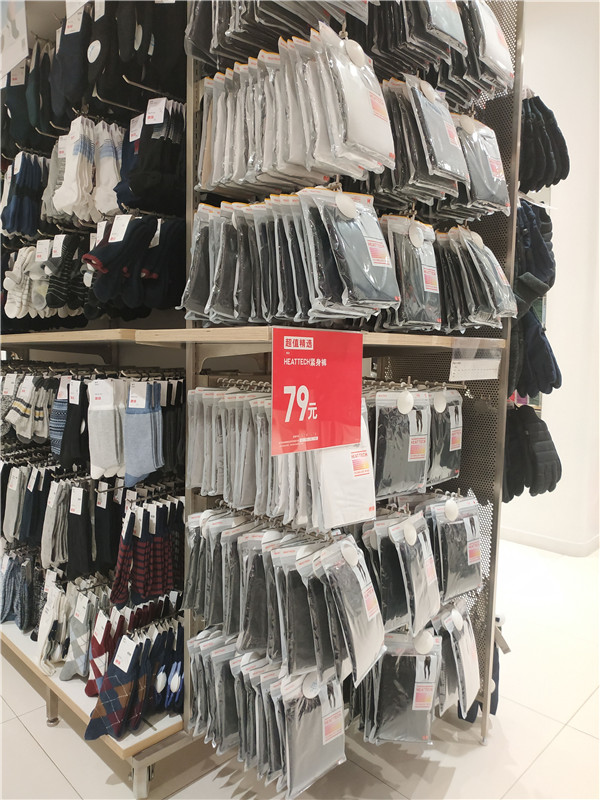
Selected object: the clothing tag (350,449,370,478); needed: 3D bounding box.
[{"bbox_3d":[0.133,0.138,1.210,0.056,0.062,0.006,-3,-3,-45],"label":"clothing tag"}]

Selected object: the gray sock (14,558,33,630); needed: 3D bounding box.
[{"bbox_3d":[-0.991,0.697,1.988,0.068,0.238,0.030,4,5,33],"label":"gray sock"}]

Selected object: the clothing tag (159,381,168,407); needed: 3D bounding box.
[{"bbox_3d":[-0.370,-0.017,1.480,0.044,0.067,0.006,3,1,21],"label":"clothing tag"}]

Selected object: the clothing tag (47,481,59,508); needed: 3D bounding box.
[{"bbox_3d":[-0.767,0.294,1.720,0.046,0.074,0.006,11,-1,43],"label":"clothing tag"}]

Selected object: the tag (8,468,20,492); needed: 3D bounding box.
[{"bbox_3d":[-1.046,0.291,2.030,0.046,0.075,0.006,4,-4,32],"label":"tag"}]

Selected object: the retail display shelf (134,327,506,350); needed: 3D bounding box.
[{"bbox_3d":[0.105,-0.146,1.368,0.429,0.022,0.881,6,7,44],"label":"retail display shelf"}]

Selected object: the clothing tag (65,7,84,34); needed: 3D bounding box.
[{"bbox_3d":[-0.617,-1.040,1.520,0.048,0.075,0.006,3,-8,17],"label":"clothing tag"}]

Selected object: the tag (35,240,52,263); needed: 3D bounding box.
[{"bbox_3d":[-0.779,-0.451,1.680,0.045,0.066,0.004,5,-2,16],"label":"tag"}]

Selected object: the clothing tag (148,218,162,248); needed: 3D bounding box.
[{"bbox_3d":[-0.373,-0.428,1.430,0.046,0.067,0.006,2,-3,43],"label":"clothing tag"}]

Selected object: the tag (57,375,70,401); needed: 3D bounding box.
[{"bbox_3d":[-0.729,-0.037,1.720,0.046,0.072,0.006,2,-9,25],"label":"tag"}]

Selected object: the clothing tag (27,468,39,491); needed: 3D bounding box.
[{"bbox_3d":[-0.807,0.241,1.677,0.004,0.066,0.045,18,-8,-42],"label":"clothing tag"}]

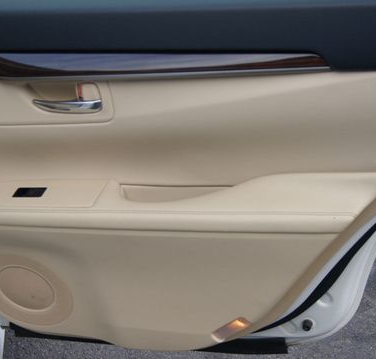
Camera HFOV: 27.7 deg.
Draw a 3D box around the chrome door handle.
[{"bbox_3d":[-0.195,-0.118,1.235,0.113,0.026,0.028,-1,23,-3],"label":"chrome door handle"}]

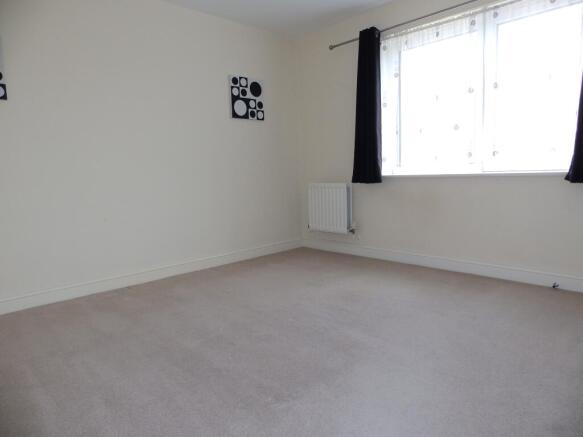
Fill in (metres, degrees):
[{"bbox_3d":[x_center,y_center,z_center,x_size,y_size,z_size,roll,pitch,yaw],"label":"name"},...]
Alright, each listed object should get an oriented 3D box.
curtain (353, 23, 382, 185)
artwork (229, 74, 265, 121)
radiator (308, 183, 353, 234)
[{"bbox_3d":[0.701,-1.020,3.450,0.250,1.378,0.130,5,10,44],"label":"curtain"},{"bbox_3d":[-0.437,-1.185,3.690,0.394,0.399,0.040,-9,10,-41],"label":"artwork"},{"bbox_3d":[0.411,-0.114,3.897,0.488,0.514,0.105,5,10,44],"label":"radiator"}]

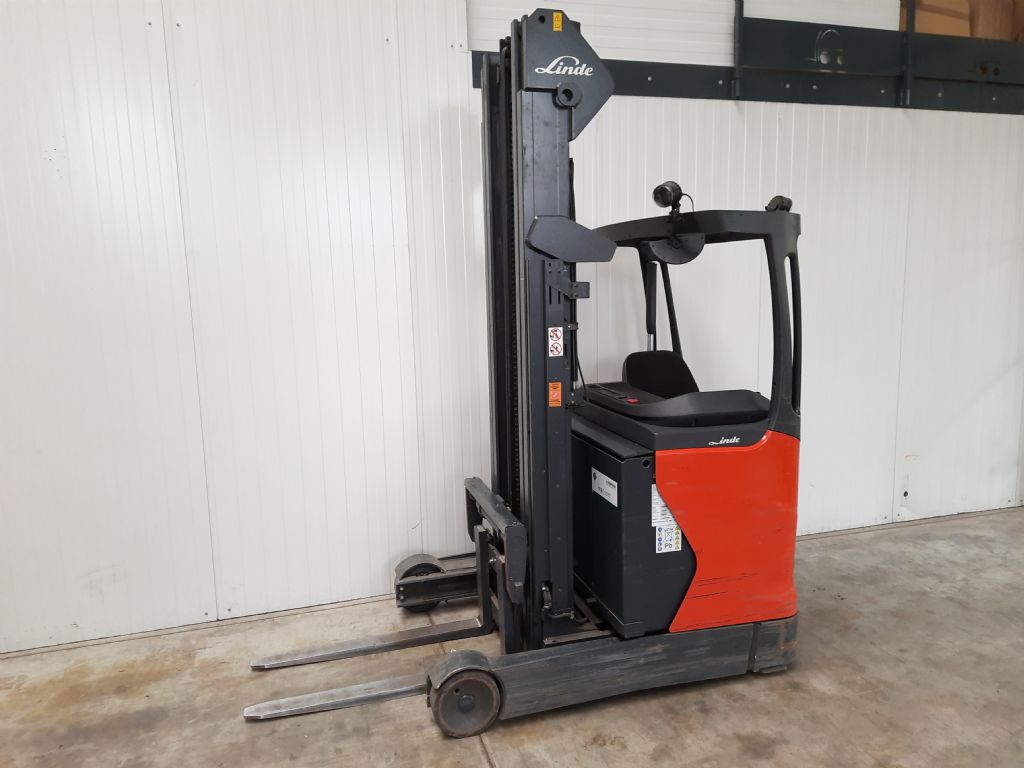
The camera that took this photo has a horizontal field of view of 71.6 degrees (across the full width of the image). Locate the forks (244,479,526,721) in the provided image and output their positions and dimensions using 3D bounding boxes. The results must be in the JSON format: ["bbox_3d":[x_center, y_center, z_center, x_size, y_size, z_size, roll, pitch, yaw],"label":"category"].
[{"bbox_3d":[-0.632,0.985,3.371,1.230,0.779,0.766,-4,9,-16],"label":"forks"}]

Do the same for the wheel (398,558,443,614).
[{"bbox_3d":[-0.523,1.137,4.032,0.286,0.286,0.104,-4,9,-16],"label":"wheel"}]

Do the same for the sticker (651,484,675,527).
[{"bbox_3d":[0.662,0.523,3.068,0.122,0.196,0.004,-4,9,-16],"label":"sticker"}]

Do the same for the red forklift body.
[{"bbox_3d":[0.808,0.565,3.737,0.785,0.876,1.250,-4,9,-16],"label":"red forklift body"}]

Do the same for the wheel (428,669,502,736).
[{"bbox_3d":[-0.196,1.296,2.936,0.286,0.286,0.104,-4,9,-16],"label":"wheel"}]

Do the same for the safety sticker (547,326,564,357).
[{"bbox_3d":[0.189,-0.180,3.046,0.064,0.124,0.004,-4,9,-16],"label":"safety sticker"}]

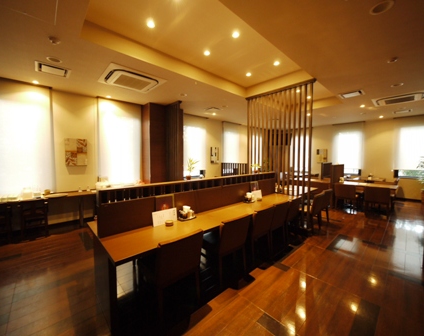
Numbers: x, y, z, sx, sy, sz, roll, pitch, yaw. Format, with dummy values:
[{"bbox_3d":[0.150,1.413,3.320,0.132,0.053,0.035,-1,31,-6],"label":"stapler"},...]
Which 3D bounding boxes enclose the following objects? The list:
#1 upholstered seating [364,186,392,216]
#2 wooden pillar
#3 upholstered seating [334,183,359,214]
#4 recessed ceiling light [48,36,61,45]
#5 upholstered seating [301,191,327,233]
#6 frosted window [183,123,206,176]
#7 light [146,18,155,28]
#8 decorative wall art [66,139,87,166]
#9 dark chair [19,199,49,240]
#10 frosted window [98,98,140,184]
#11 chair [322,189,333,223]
[{"bbox_3d":[4.195,0.885,4.579,0.528,0.792,0.477,-3,4,-43],"label":"upholstered seating"},{"bbox_3d":[-1.417,-0.294,5.288,0.639,3.060,1.066,-3,4,-43],"label":"wooden pillar"},{"bbox_3d":[3.750,0.857,5.059,0.528,0.792,0.467,-3,4,-43],"label":"upholstered seating"},{"bbox_3d":[-2.046,-1.658,2.358,0.122,0.046,0.122,-3,4,-43],"label":"recessed ceiling light"},{"bbox_3d":[2.070,0.915,3.945,0.487,0.802,0.528,-3,4,-43],"label":"upholstered seating"},{"bbox_3d":[-0.634,-0.601,6.712,1.188,1.878,0.081,-3,4,-43],"label":"frosted window"},{"bbox_3d":[-0.809,-1.896,2.399,0.112,0.061,0.112,-3,4,-43],"label":"light"},{"bbox_3d":[-3.206,-0.361,4.308,0.416,0.634,0.041,-3,4,-43],"label":"decorative wall art"},{"bbox_3d":[-3.482,0.985,3.561,0.406,0.700,0.447,-3,4,-43],"label":"dark chair"},{"bbox_3d":[-2.472,-0.662,5.001,1.086,2.274,0.081,-3,4,-43],"label":"frosted window"},{"bbox_3d":[2.487,0.893,4.331,0.487,0.802,0.528,-3,4,-43],"label":"chair"}]

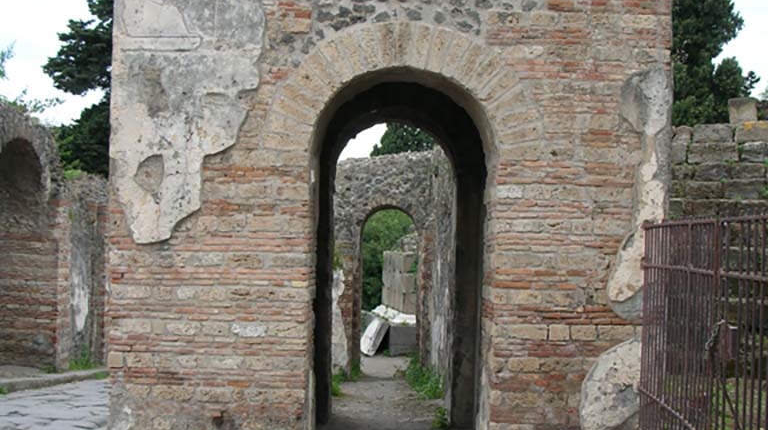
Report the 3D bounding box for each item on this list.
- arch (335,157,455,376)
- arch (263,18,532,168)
[{"bbox_3d":[0.180,0.870,17.800,2.050,3.900,1.100,1,-2,0],"label":"arch"},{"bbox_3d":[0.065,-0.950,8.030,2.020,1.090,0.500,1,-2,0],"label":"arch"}]

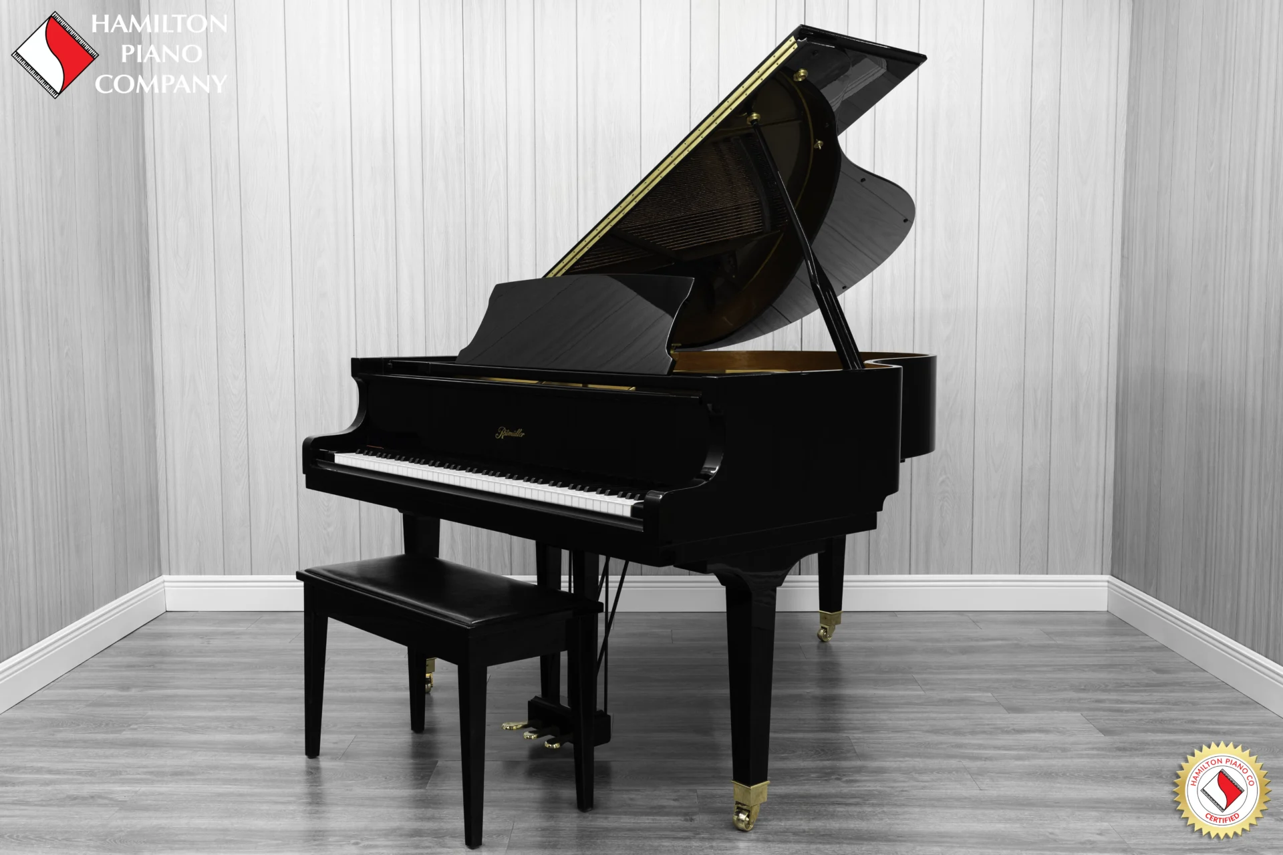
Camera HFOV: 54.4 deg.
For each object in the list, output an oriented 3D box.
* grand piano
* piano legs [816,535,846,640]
[{"bbox_3d":[0.263,-0.082,3.486,1.910,1.735,1.480,-5,7,-41],"label":"grand piano"},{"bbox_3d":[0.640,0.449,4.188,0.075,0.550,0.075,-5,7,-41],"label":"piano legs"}]

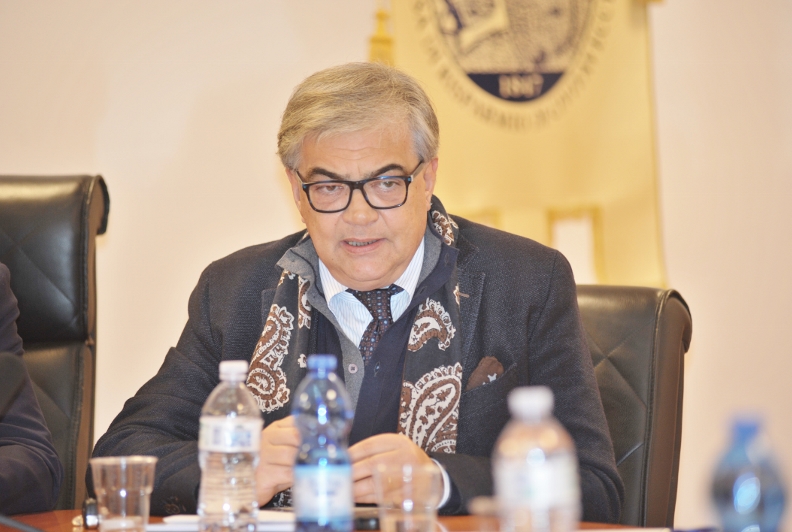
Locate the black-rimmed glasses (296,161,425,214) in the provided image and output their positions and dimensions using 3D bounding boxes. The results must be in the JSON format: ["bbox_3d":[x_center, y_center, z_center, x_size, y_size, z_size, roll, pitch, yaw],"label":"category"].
[{"bbox_3d":[-0.044,-0.099,4.600,0.146,0.046,0.145,-3,14,3],"label":"black-rimmed glasses"}]

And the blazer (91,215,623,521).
[{"bbox_3d":[-0.048,0.205,4.630,0.650,0.560,0.480,0,-1,3],"label":"blazer"}]

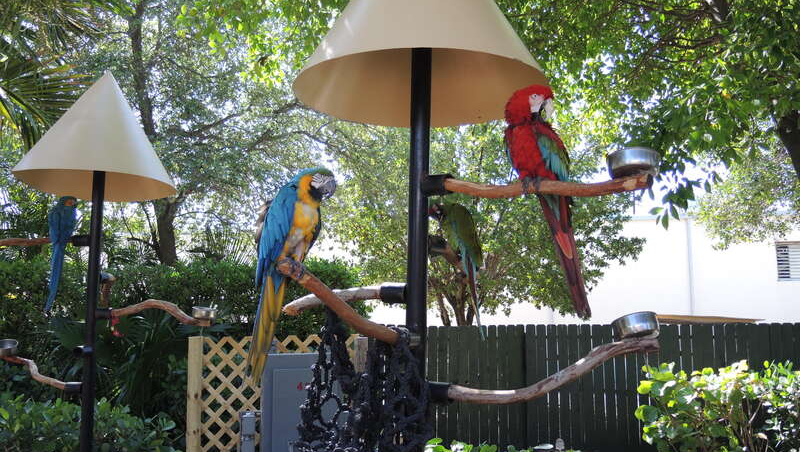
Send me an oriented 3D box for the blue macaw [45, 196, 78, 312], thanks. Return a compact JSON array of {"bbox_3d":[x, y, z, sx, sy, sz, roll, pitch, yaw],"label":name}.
[{"bbox_3d":[-2.103,0.177,4.020,0.190,0.720,0.300,-1,-6,8],"label":"blue macaw"}]

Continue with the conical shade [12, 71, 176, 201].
[{"bbox_3d":[-1.905,-0.610,4.130,0.940,0.730,0.940,5,-6,0],"label":"conical shade"}]

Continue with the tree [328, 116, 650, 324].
[{"bbox_3d":[1.463,0.441,11.200,5.400,4.700,5.000,0,-6,0],"label":"tree"}]

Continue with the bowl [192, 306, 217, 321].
[{"bbox_3d":[-1.299,0.581,4.300,0.160,0.070,0.160,5,-6,0],"label":"bowl"}]

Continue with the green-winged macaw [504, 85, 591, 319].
[{"bbox_3d":[0.515,-0.086,2.260,0.250,0.800,0.340,-3,-6,23],"label":"green-winged macaw"}]

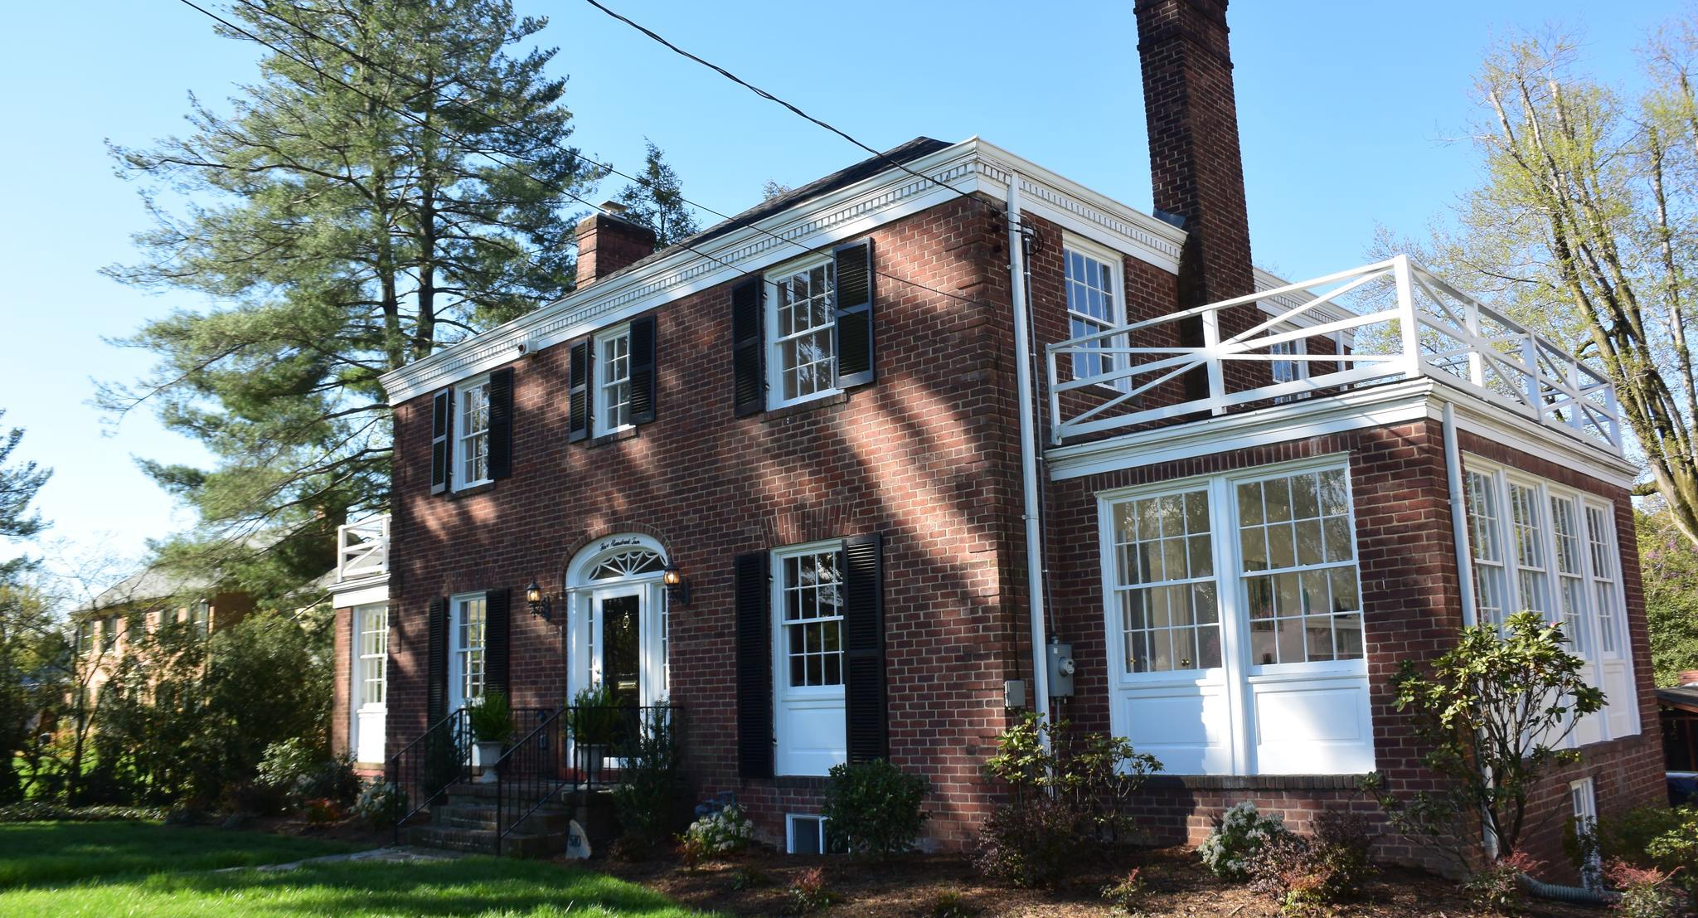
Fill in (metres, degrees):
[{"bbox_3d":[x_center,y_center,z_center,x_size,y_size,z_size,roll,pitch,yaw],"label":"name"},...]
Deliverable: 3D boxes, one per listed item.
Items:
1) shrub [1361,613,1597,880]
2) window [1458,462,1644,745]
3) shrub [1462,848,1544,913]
[{"bbox_3d":[4.121,1.883,8.250,1.500,1.700,1.400,-11,-14,43],"label":"shrub"},{"bbox_3d":[6.106,1.294,10.882,0.140,2.270,4.143,-11,-14,43],"label":"window"},{"bbox_3d":[3.925,2.532,7.650,0.440,0.371,0.396,-7,-12,25],"label":"shrub"}]

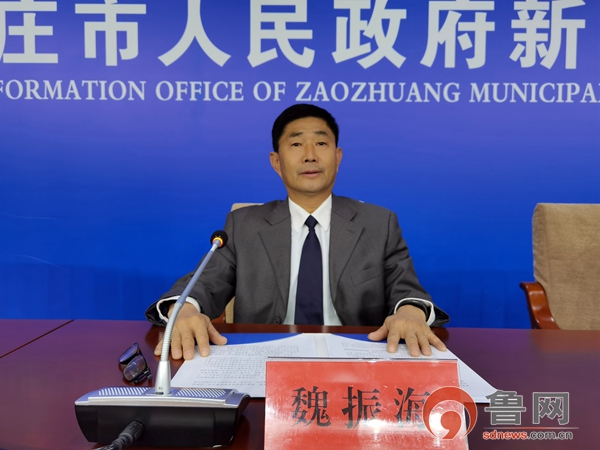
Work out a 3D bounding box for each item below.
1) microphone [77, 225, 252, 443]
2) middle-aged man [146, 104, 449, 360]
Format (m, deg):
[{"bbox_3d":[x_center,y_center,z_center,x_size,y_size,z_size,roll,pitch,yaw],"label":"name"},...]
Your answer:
[{"bbox_3d":[-0.153,0.125,0.642,0.175,0.215,0.280,0,3,0],"label":"microphone"},{"bbox_3d":[0.000,0.330,1.110,0.640,1.260,0.620,0,3,1],"label":"middle-aged man"}]

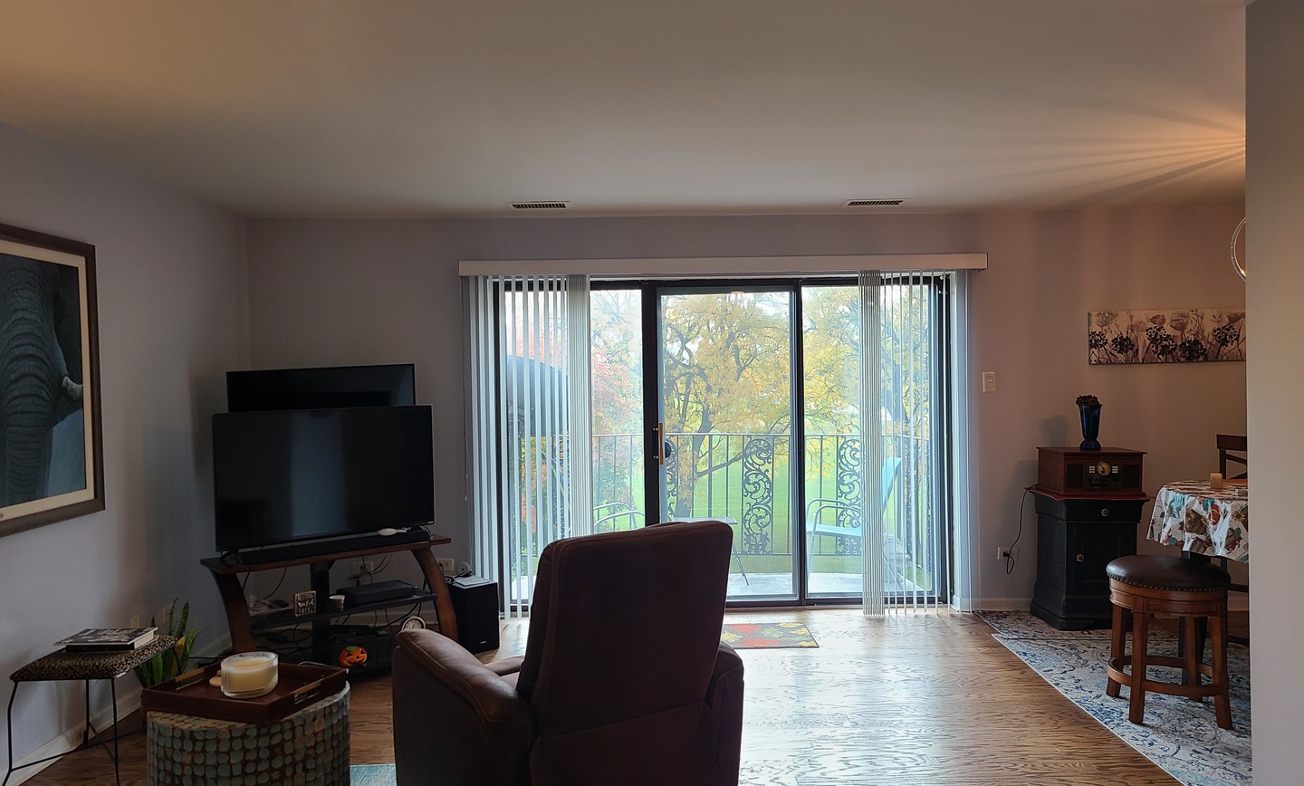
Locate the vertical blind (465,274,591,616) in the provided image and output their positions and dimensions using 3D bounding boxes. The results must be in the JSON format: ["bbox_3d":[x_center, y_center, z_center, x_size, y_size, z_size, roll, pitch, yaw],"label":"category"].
[{"bbox_3d":[-0.727,0.320,5.800,0.740,2.030,0.090,-1,1,-2],"label":"vertical blind"}]

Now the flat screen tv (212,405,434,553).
[{"bbox_3d":[-1.635,0.416,4.972,1.125,0.660,0.080,-2,2,-41],"label":"flat screen tv"}]

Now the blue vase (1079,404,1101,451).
[{"bbox_3d":[2.566,0.205,5.733,0.122,0.260,0.122,-1,1,-2],"label":"blue vase"}]

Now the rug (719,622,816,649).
[{"bbox_3d":[0.493,1.372,5.508,0.800,0.010,0.505,-1,1,0],"label":"rug"}]

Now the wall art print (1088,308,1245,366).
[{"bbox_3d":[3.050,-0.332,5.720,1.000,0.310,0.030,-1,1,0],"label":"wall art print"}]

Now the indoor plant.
[{"bbox_3d":[-2.055,1.172,4.155,0.260,0.560,0.250,-1,1,-2],"label":"indoor plant"}]

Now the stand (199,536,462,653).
[{"bbox_3d":[-1.588,1.113,4.943,1.160,0.630,0.480,-2,1,-41],"label":"stand"}]

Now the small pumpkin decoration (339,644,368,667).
[{"bbox_3d":[-1.509,1.314,4.939,0.135,0.112,0.085,-2,1,-41],"label":"small pumpkin decoration"}]

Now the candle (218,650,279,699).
[{"bbox_3d":[-1.080,0.761,2.630,0.145,0.080,0.145,-1,1,-18],"label":"candle"}]

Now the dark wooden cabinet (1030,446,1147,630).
[{"bbox_3d":[2.539,0.834,5.743,0.490,0.990,0.460,-1,1,-2],"label":"dark wooden cabinet"}]

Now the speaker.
[{"bbox_3d":[-1.000,1.196,5.290,0.190,0.340,0.300,-2,2,-42],"label":"speaker"}]

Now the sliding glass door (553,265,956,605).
[{"bbox_3d":[0.540,0.296,6.010,2.600,2.040,0.120,-1,1,0],"label":"sliding glass door"}]

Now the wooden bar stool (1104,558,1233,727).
[{"bbox_3d":[2.165,1.031,4.113,0.470,0.620,0.470,-1,1,18],"label":"wooden bar stool"}]

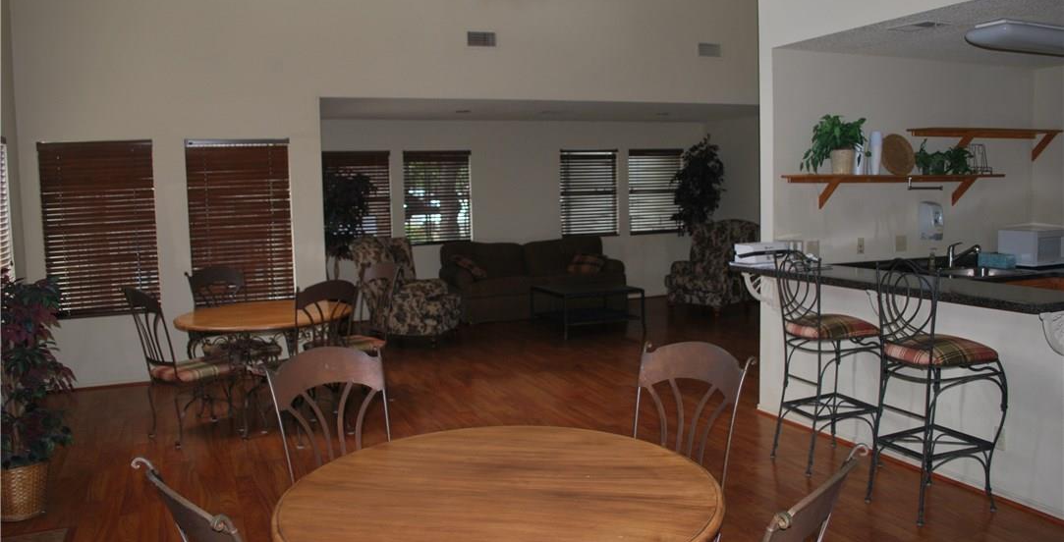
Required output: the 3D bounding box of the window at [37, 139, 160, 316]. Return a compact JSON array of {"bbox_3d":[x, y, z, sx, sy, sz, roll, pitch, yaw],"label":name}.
[{"bbox_3d":[-3.627,-0.351,6.732,0.846,1.474,0.100,-4,6,-23],"label":"window"}]

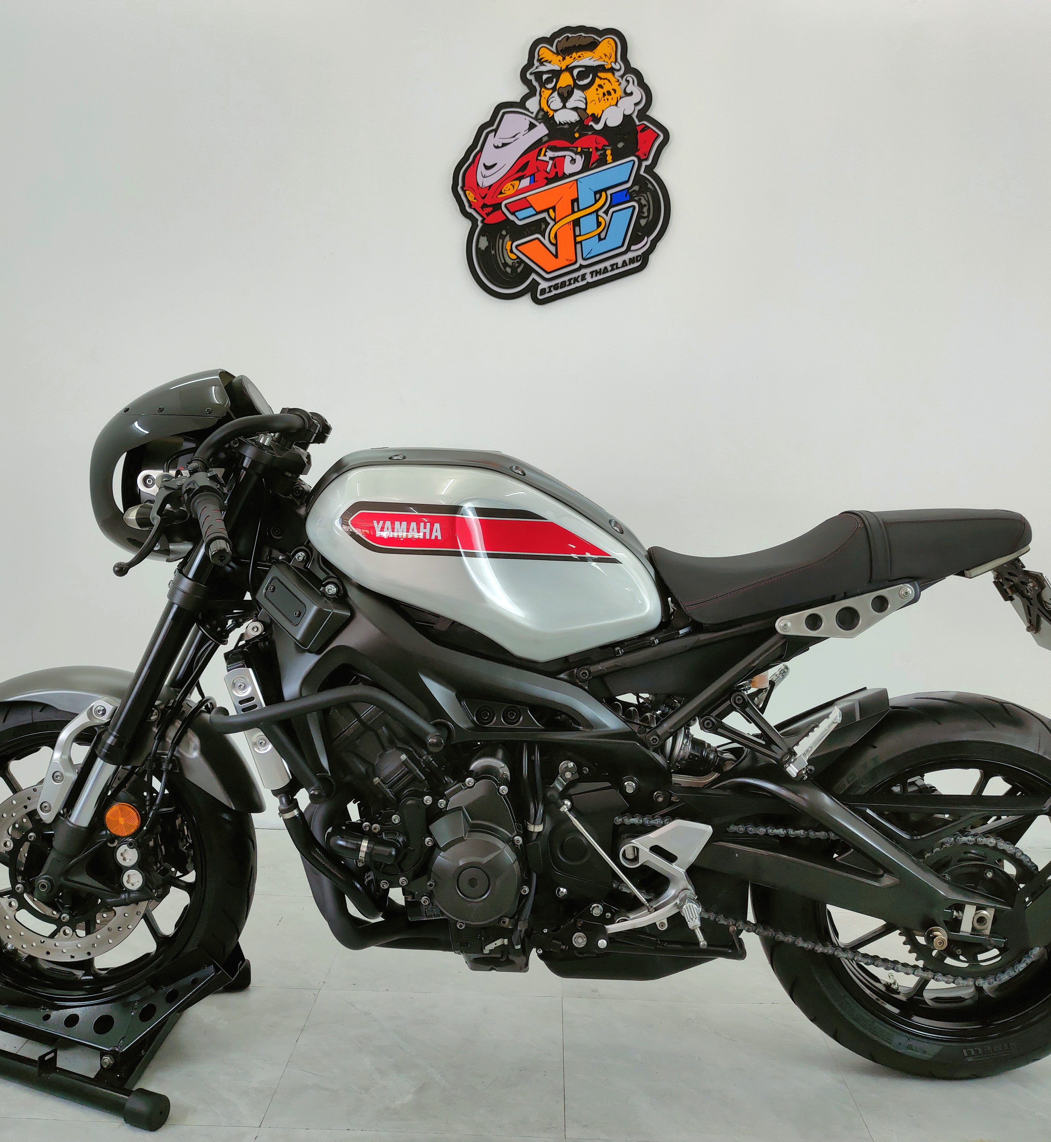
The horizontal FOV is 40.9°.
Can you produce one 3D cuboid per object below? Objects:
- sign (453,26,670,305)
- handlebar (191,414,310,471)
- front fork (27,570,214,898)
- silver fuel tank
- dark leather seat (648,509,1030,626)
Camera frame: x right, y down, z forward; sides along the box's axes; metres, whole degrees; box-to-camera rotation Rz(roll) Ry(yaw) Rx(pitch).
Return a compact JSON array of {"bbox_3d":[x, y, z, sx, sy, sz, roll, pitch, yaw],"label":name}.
[{"bbox_3d":[0.095,-1.057,3.670,0.565,0.715,0.020,1,5,2],"label":"sign"},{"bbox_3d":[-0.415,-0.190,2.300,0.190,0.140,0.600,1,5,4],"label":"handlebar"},{"bbox_3d":[-0.632,0.247,2.315,0.150,0.570,0.270,21,6,3],"label":"front fork"},{"bbox_3d":[-0.071,-0.035,2.320,0.565,0.330,0.340,1,5,0],"label":"silver fuel tank"},{"bbox_3d":[0.507,-0.011,2.315,0.620,0.190,0.270,1,5,0],"label":"dark leather seat"}]

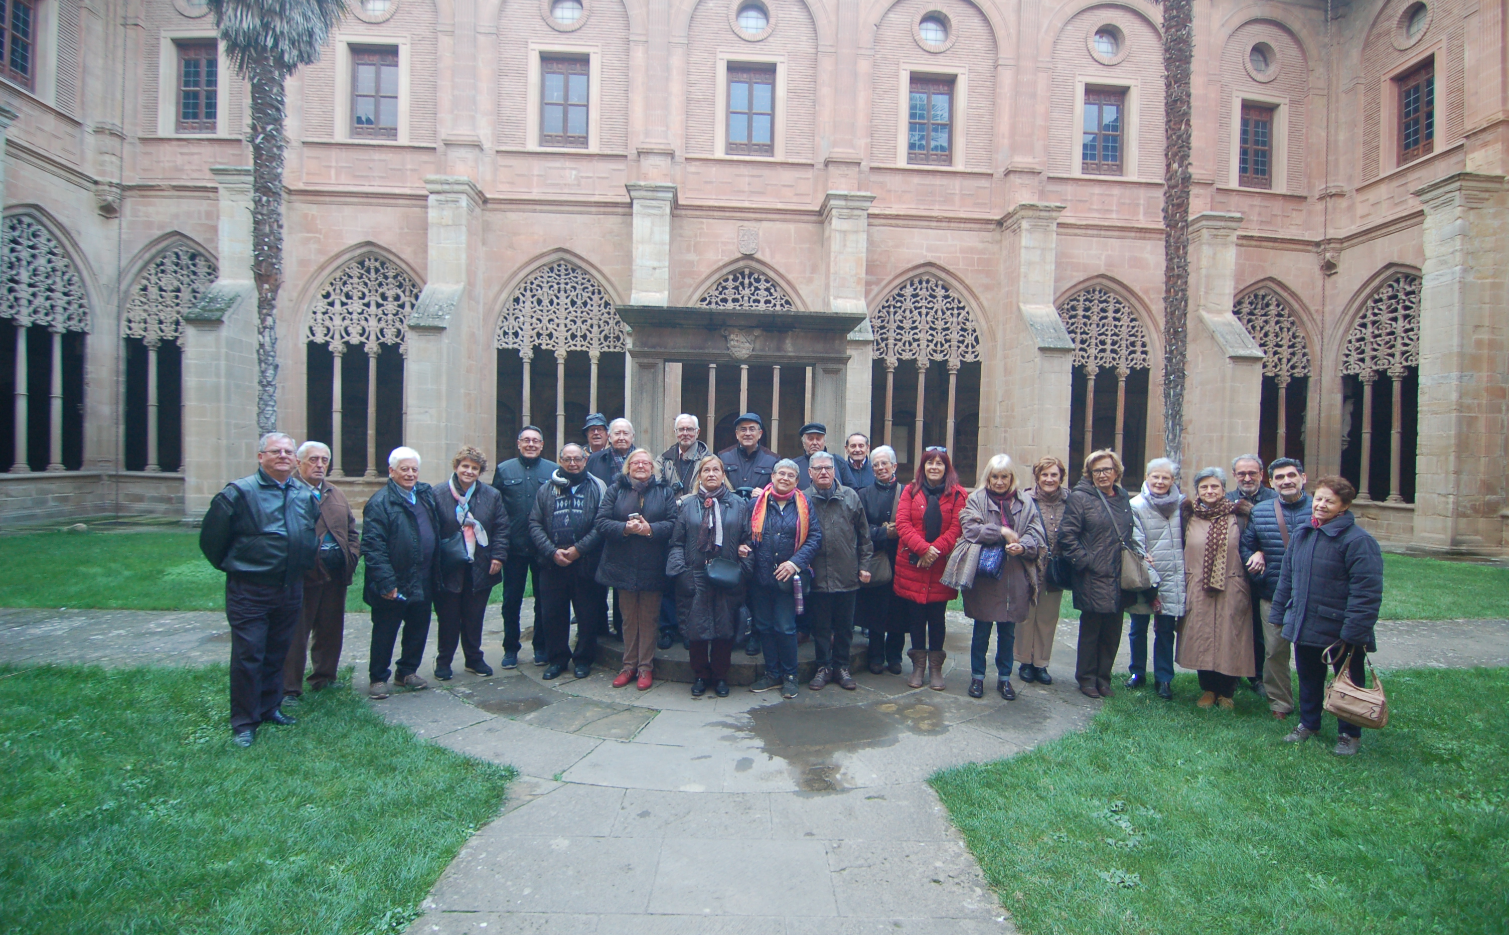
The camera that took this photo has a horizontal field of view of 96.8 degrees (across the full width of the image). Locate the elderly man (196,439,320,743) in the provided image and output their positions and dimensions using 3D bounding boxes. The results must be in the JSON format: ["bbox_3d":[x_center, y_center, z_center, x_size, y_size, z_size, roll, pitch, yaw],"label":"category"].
[{"bbox_3d":[-2.729,0.643,3.689,0.360,1.690,0.540,2,2,33],"label":"elderly man"}]

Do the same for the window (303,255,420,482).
[{"bbox_3d":[-8.009,-2.098,13.998,2.600,4.660,0.400,1,2,-4],"label":"window"}]

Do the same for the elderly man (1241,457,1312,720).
[{"bbox_3d":[3.441,0.766,4.370,0.500,1.663,0.350,2,1,30],"label":"elderly man"}]

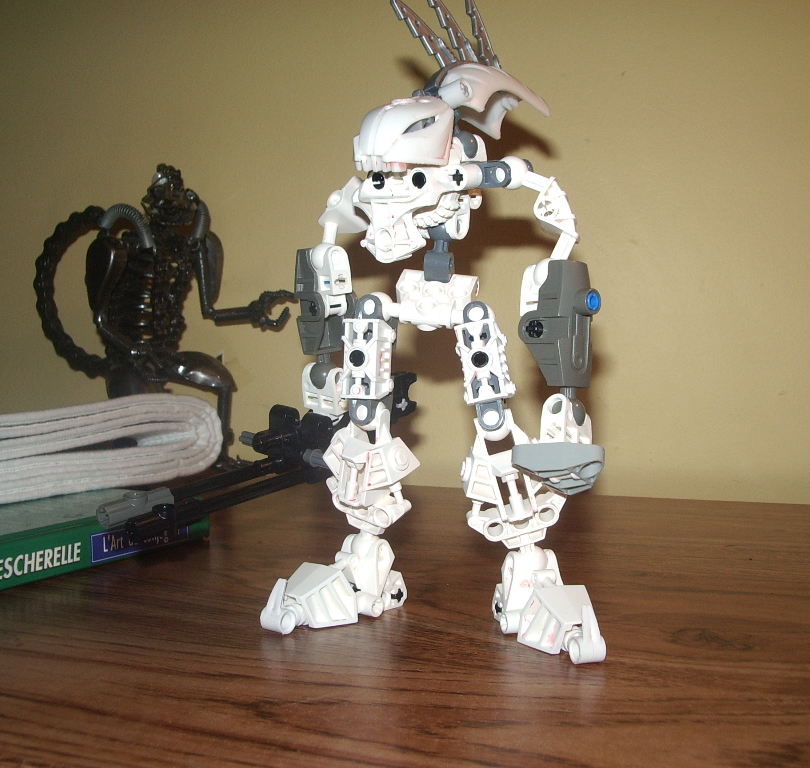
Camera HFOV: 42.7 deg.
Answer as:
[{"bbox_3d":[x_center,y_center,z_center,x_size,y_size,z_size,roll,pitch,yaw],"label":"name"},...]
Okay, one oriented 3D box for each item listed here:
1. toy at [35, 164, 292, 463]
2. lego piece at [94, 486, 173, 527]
[{"bbox_3d":[-0.137,-0.035,0.595,0.120,0.170,0.088,4,7,33],"label":"toy"},{"bbox_3d":[-0.083,0.038,0.319,0.007,0.008,0.024,9,13,37],"label":"lego piece"}]

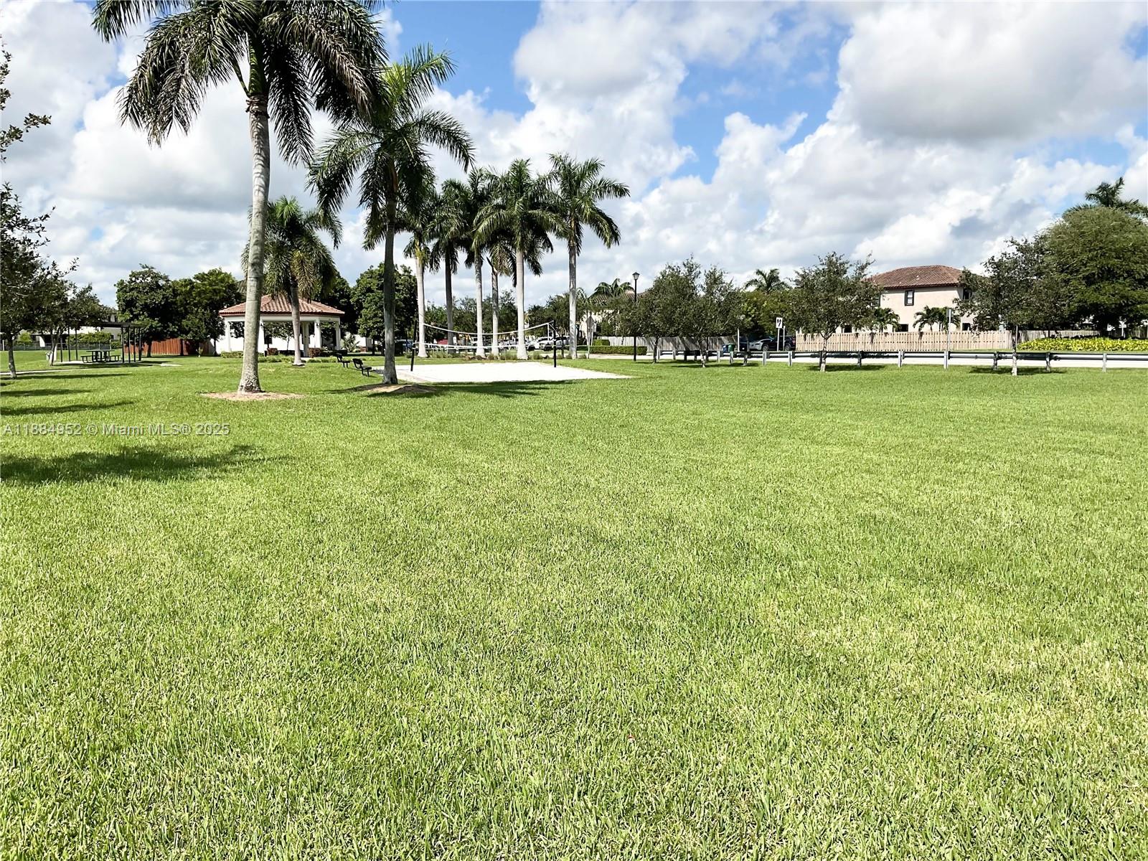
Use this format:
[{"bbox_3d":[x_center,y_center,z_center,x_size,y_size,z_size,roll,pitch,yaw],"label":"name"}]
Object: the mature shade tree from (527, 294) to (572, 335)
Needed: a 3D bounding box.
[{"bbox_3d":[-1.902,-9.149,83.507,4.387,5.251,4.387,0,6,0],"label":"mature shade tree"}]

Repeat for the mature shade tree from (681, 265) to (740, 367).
[{"bbox_3d":[7.038,-5.909,49.811,3.066,5.260,3.066,0,6,0],"label":"mature shade tree"}]

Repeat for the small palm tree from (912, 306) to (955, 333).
[{"bbox_3d":[35.753,-10.122,95.469,4.297,4.560,4.297,0,6,0],"label":"small palm tree"}]

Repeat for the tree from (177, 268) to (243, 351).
[{"bbox_3d":[-34.852,-11.327,92.338,6.591,8.336,6.591,0,6,0],"label":"tree"}]

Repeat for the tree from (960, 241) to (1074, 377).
[{"bbox_3d":[18.271,-5.110,39.781,4.786,5.614,4.786,0,6,0],"label":"tree"}]

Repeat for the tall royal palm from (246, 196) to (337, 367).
[{"bbox_3d":[-15.619,-8.213,53.254,5.264,9.177,5.264,0,6,0],"label":"tall royal palm"}]

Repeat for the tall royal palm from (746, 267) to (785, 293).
[{"bbox_3d":[22.041,-14.040,111.164,5.222,9.646,5.222,0,6,0],"label":"tall royal palm"}]

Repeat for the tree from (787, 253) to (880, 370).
[{"bbox_3d":[12.141,-5.570,45.127,4.293,5.494,4.293,0,6,0],"label":"tree"}]

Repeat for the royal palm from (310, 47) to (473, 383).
[{"bbox_3d":[-6.516,-7.729,34.917,5.992,12.039,5.992,0,6,0],"label":"royal palm"}]

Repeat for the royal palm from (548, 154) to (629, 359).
[{"bbox_3d":[0.974,-12.090,67.404,5.657,14.151,5.657,0,6,0],"label":"royal palm"}]

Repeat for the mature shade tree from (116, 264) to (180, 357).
[{"bbox_3d":[-39.352,-11.103,89.345,6.127,8.602,6.127,0,6,0],"label":"mature shade tree"}]

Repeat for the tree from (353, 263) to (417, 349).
[{"bbox_3d":[-17.060,-10.943,86.903,5.754,8.084,5.754,0,6,0],"label":"tree"}]

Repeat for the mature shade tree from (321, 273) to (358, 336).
[{"bbox_3d":[-22.777,-11.159,91.646,4.957,7.595,4.957,0,6,0],"label":"mature shade tree"}]

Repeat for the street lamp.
[{"bbox_3d":[4.010,-7.435,62.766,0.427,5.785,0.427,0,6,0],"label":"street lamp"}]

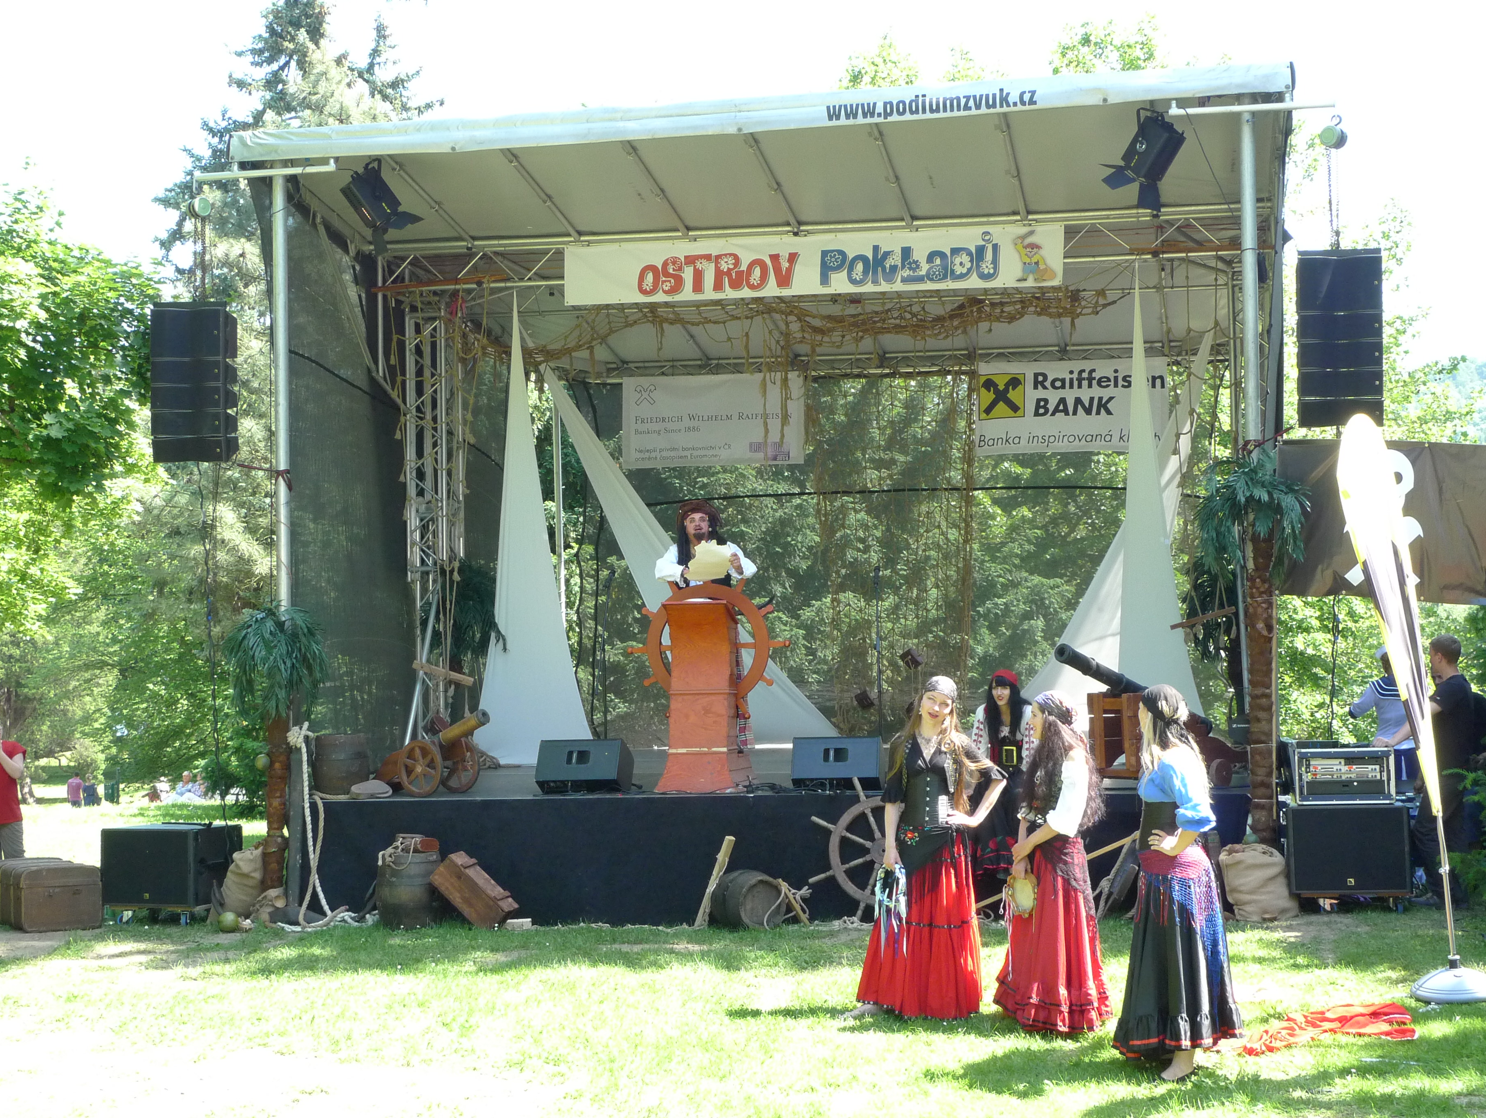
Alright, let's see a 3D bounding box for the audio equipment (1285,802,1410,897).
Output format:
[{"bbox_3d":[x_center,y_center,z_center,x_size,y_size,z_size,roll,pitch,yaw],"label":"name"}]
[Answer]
[{"bbox_3d":[3.869,1.833,14.373,0.735,0.540,0.700,-1,-2,11],"label":"audio equipment"}]

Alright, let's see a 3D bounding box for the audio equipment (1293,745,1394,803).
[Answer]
[{"bbox_3d":[3.847,1.382,14.375,0.600,0.345,0.500,-1,-2,11],"label":"audio equipment"}]

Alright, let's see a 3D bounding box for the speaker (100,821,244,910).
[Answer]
[{"bbox_3d":[-4.105,2.195,16.119,0.735,0.540,0.700,-1,-2,14],"label":"speaker"}]

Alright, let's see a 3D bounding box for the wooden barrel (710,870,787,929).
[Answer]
[{"bbox_3d":[0.037,2.142,14.080,0.370,0.480,0.370,0,-1,-25],"label":"wooden barrel"}]

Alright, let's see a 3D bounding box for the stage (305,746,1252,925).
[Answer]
[{"bbox_3d":[0.550,1.968,16.477,6.114,0.810,4.400,-1,-1,11],"label":"stage"}]

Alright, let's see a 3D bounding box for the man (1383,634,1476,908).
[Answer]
[{"bbox_3d":[4.445,1.360,14.450,0.600,1.750,0.520,-1,-1,24],"label":"man"}]

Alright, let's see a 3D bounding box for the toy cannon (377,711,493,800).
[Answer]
[{"bbox_3d":[-2.071,1.280,15.029,0.880,0.590,0.460,-2,-1,33],"label":"toy cannon"}]

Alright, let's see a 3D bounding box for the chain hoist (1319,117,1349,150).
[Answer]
[{"bbox_3d":[3.705,-2.674,14.050,0.160,0.210,0.140,1,-3,-41],"label":"chain hoist"}]

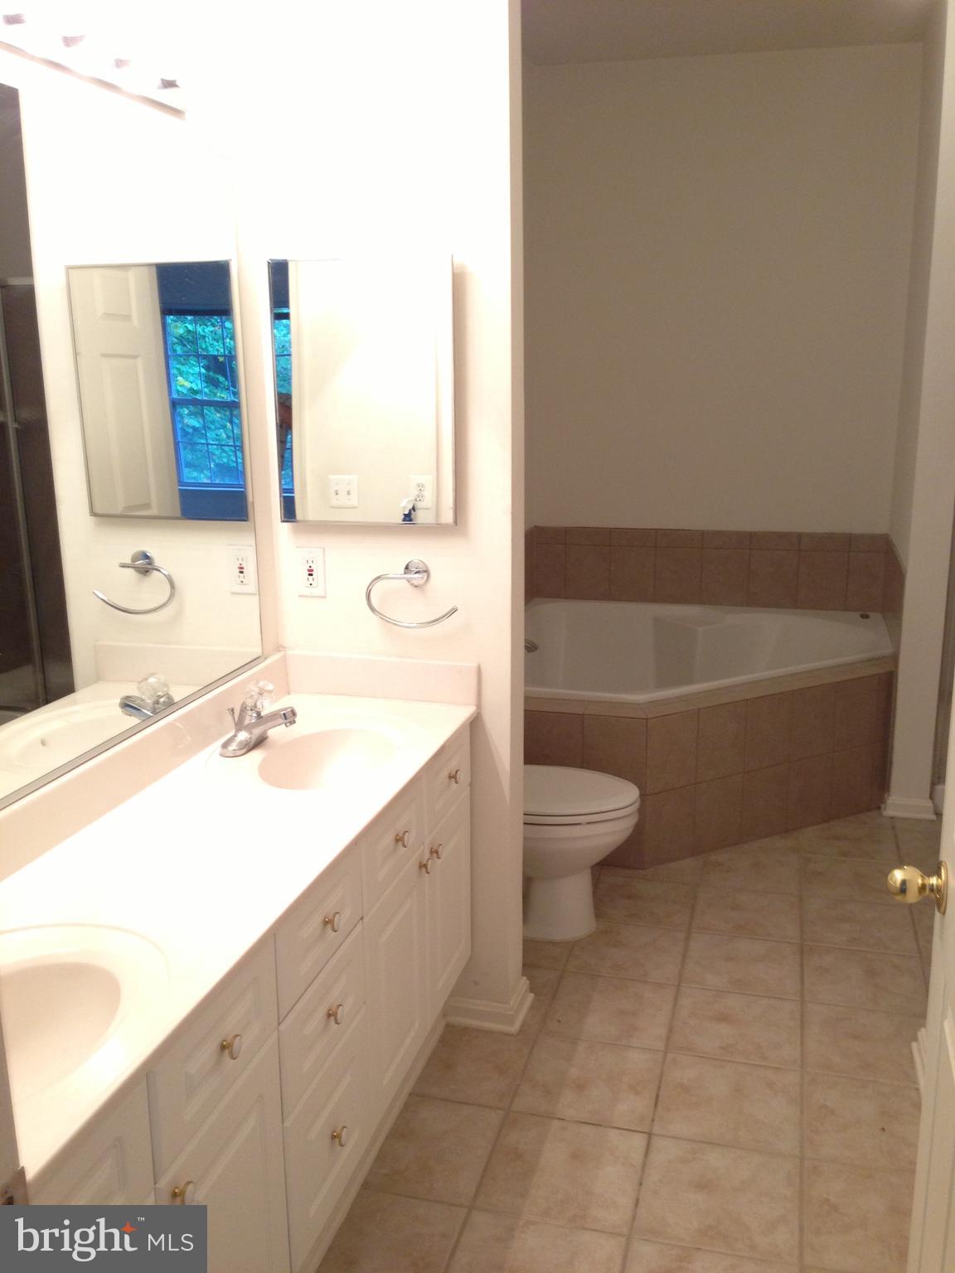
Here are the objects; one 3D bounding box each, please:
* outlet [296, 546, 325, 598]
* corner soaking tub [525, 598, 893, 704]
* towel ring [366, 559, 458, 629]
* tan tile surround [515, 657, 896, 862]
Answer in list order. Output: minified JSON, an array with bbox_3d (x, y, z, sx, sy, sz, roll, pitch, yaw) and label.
[{"bbox_3d":[-0.389,-0.148,2.829,0.071,0.115,0.010,3,13,15],"label":"outlet"},{"bbox_3d":[0.788,0.268,4.557,1.432,0.480,1.469,3,13,15],"label":"corner soaking tub"},{"bbox_3d":[-0.144,-0.095,2.751,0.217,0.152,0.055,3,13,15],"label":"towel ring"},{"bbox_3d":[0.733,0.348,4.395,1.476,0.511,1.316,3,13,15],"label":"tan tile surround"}]

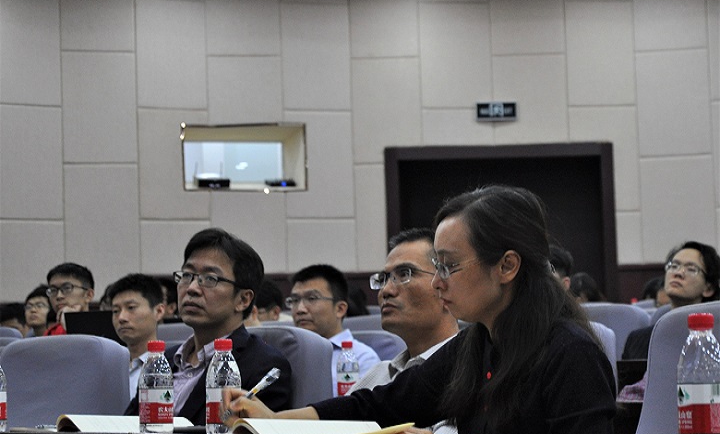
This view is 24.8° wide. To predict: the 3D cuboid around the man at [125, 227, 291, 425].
[{"bbox_3d":[-0.420,0.650,3.770,0.540,1.220,0.750,-5,-5,41],"label":"man"}]

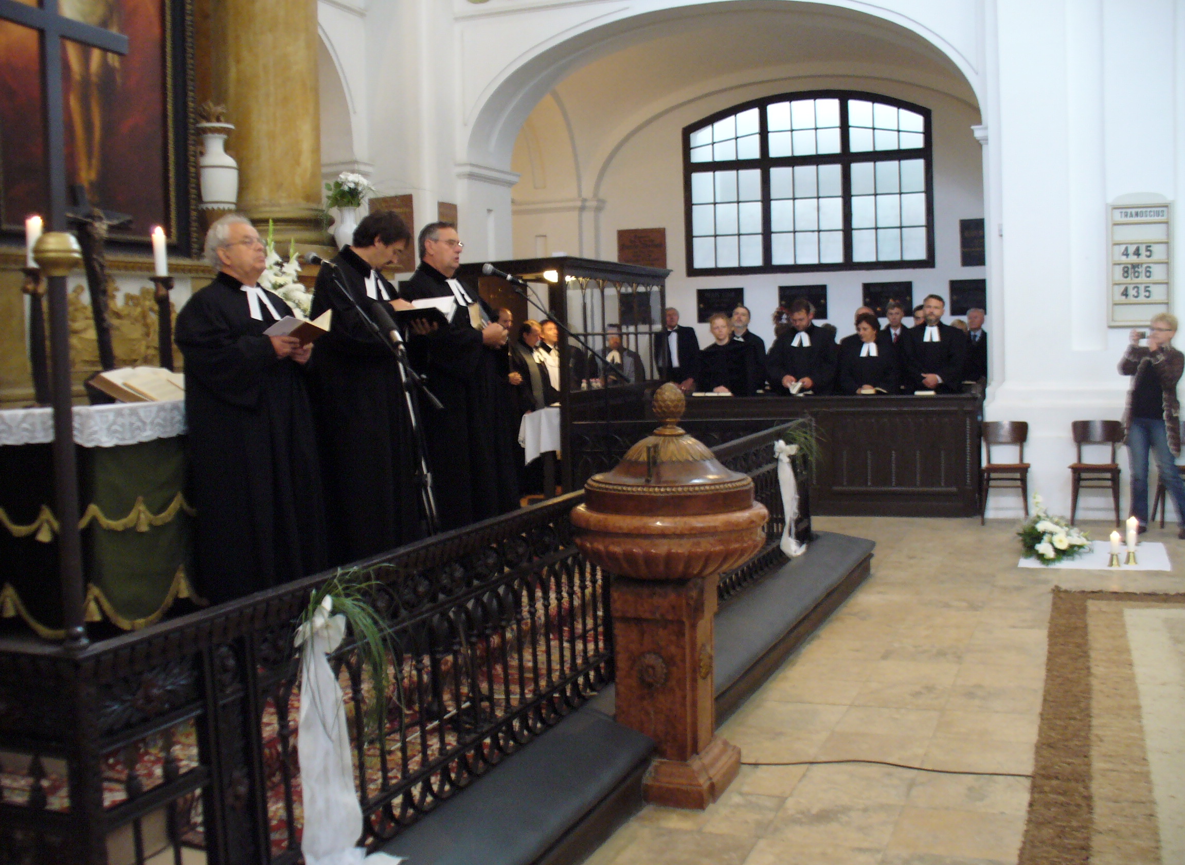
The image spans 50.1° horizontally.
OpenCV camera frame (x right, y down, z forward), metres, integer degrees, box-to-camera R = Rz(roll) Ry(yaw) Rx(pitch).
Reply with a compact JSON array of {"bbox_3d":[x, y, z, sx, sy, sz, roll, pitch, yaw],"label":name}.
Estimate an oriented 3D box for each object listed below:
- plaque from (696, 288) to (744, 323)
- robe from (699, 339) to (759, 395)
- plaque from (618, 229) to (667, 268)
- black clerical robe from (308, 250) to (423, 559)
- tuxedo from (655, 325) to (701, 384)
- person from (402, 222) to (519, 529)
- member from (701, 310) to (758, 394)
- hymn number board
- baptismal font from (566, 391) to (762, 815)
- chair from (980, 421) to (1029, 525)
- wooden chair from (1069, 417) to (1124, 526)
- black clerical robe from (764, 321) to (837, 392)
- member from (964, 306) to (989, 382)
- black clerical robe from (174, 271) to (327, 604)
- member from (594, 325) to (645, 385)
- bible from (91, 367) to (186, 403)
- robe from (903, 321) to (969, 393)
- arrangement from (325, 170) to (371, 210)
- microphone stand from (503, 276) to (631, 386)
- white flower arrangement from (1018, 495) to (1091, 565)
[{"bbox_3d":[1.476,-1.460,14.560,0.553,0.388,0.030,0,4,22],"label":"plaque"},{"bbox_3d":[1.273,-0.165,11.817,0.540,1.402,0.360,0,4,21],"label":"robe"},{"bbox_3d":[0.609,-2.279,15.695,0.620,0.500,0.040,0,5,22],"label":"plaque"},{"bbox_3d":[-0.894,0.067,5.126,0.480,1.580,0.570,0,5,27],"label":"black clerical robe"},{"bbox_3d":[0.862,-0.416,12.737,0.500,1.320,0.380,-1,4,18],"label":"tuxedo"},{"bbox_3d":[-0.589,-0.035,5.650,0.470,1.790,0.560,0,3,18],"label":"person"},{"bbox_3d":[1.268,-0.264,11.698,0.550,1.680,0.420,0,3,18],"label":"member"},{"bbox_3d":[4.348,-1.333,10.050,0.470,0.980,0.050,0,3,18],"label":"hymn number board"},{"bbox_3d":[0.272,0.538,4.413,0.676,1.412,0.676,0,4,21],"label":"baptismal font"},{"bbox_3d":[3.391,0.322,10.403,0.400,0.820,0.440,-1,4,18],"label":"chair"},{"bbox_3d":[4.046,0.318,10.166,0.400,0.820,0.440,0,5,25],"label":"wooden chair"},{"bbox_3d":[1.901,-0.283,11.491,0.640,1.420,0.450,0,3,18],"label":"black clerical robe"},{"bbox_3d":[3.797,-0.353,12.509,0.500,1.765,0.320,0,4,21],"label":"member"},{"bbox_3d":[-1.404,0.123,5.200,0.500,1.560,0.600,0,4,23],"label":"black clerical robe"},{"bbox_3d":[0.283,-0.323,12.549,0.520,1.500,0.420,-1,4,14],"label":"member"},{"bbox_3d":[-2.181,-0.213,6.373,0.350,0.080,0.490,27,13,17],"label":"bible"},{"bbox_3d":[3.024,-0.220,11.136,0.610,1.501,0.360,0,4,21],"label":"robe"},{"bbox_3d":[-1.480,-1.477,7.700,0.260,0.230,0.260,-1,3,0],"label":"arrangement"},{"bbox_3d":[-0.030,0.113,5.420,0.740,1.560,0.500,0,3,18],"label":"microphone stand"},{"bbox_3d":[3.143,0.649,8.611,0.520,0.422,0.460,0,4,21],"label":"white flower arrangement"}]

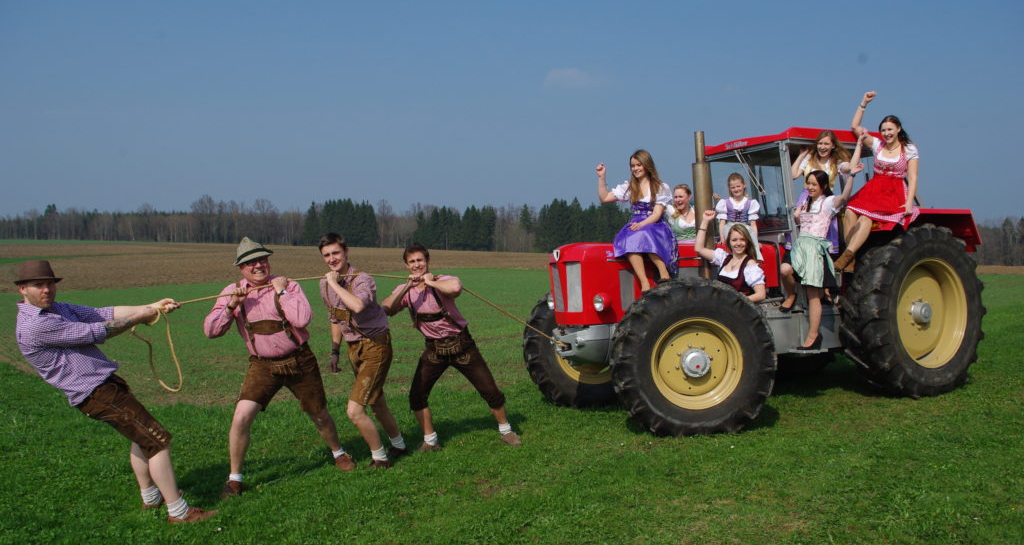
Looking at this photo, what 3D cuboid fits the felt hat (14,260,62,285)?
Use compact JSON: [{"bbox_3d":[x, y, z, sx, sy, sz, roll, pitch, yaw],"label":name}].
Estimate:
[{"bbox_3d":[-2.709,0.000,5.050,0.300,0.130,0.260,-3,1,28],"label":"felt hat"}]

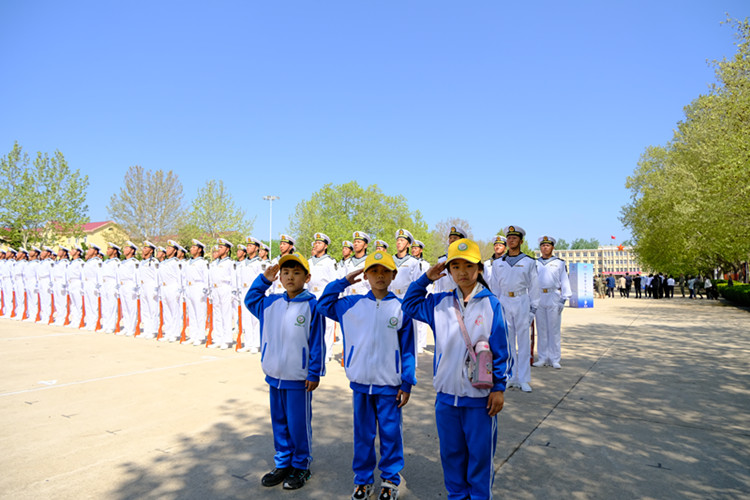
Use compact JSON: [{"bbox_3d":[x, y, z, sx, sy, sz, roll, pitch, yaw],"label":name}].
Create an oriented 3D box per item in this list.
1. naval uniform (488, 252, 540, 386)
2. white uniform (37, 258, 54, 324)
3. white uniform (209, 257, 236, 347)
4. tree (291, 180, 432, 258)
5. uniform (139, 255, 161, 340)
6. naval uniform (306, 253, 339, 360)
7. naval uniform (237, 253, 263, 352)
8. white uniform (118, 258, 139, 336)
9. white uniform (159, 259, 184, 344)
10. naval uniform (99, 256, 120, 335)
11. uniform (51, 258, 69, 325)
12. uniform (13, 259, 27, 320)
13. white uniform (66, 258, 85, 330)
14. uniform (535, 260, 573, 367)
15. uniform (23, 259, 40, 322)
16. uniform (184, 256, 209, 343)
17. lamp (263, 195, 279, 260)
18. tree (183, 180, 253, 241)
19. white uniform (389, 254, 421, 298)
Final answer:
[{"bbox_3d":[1.569,0.758,5.417,0.520,1.490,0.330,-1,-4,33],"label":"naval uniform"},{"bbox_3d":[-7.804,0.989,11.399,0.520,1.560,0.340,-1,-3,32],"label":"white uniform"},{"bbox_3d":[-2.556,0.839,8.128,0.520,1.490,0.330,-1,-4,33],"label":"white uniform"},{"bbox_3d":[-1.876,-2.084,58.000,16.500,12.500,13.000,-1,-3,32],"label":"tree"},{"bbox_3d":[-4.287,0.920,9.129,0.520,1.560,0.340,-1,-3,32],"label":"uniform"},{"bbox_3d":[-0.725,0.791,6.940,0.520,1.490,0.330,-1,-4,33],"label":"naval uniform"},{"bbox_3d":[-2.003,0.828,7.755,0.520,1.490,0.330,-1,-4,33],"label":"naval uniform"},{"bbox_3d":[-4.841,0.931,9.487,0.520,1.560,0.340,-1,-3,32],"label":"white uniform"},{"bbox_3d":[-3.723,0.909,8.765,0.520,1.560,0.340,-1,-3,32],"label":"white uniform"},{"bbox_3d":[-5.475,0.899,10.015,0.520,1.490,0.330,-1,-4,33],"label":"naval uniform"},{"bbox_3d":[-7.375,0.931,11.292,0.520,1.490,0.330,-1,-4,33],"label":"uniform"},{"bbox_3d":[-8.914,1.011,12.115,0.520,1.560,0.340,-1,-3,32],"label":"uniform"},{"bbox_3d":[-6.745,0.929,10.848,0.520,1.490,0.330,-1,-4,33],"label":"white uniform"},{"bbox_3d":[2.526,0.835,6.759,0.520,1.490,0.330,-1,-4,33],"label":"uniform"},{"bbox_3d":[-8.353,1.000,11.753,0.520,1.560,0.340,-1,-3,32],"label":"uniform"},{"bbox_3d":[-3.131,0.848,8.495,0.520,1.490,0.330,-1,-4,33],"label":"uniform"},{"bbox_3d":[-15.224,-1.701,70.000,2.300,12.600,2.000,-1,-3,32],"label":"lamp"},{"bbox_3d":[-19.149,-2.500,59.000,8.600,13.000,8.000,-1,-3,32],"label":"tree"},{"bbox_3d":[0.395,0.778,6.188,0.520,1.490,0.330,-1,-4,33],"label":"white uniform"}]

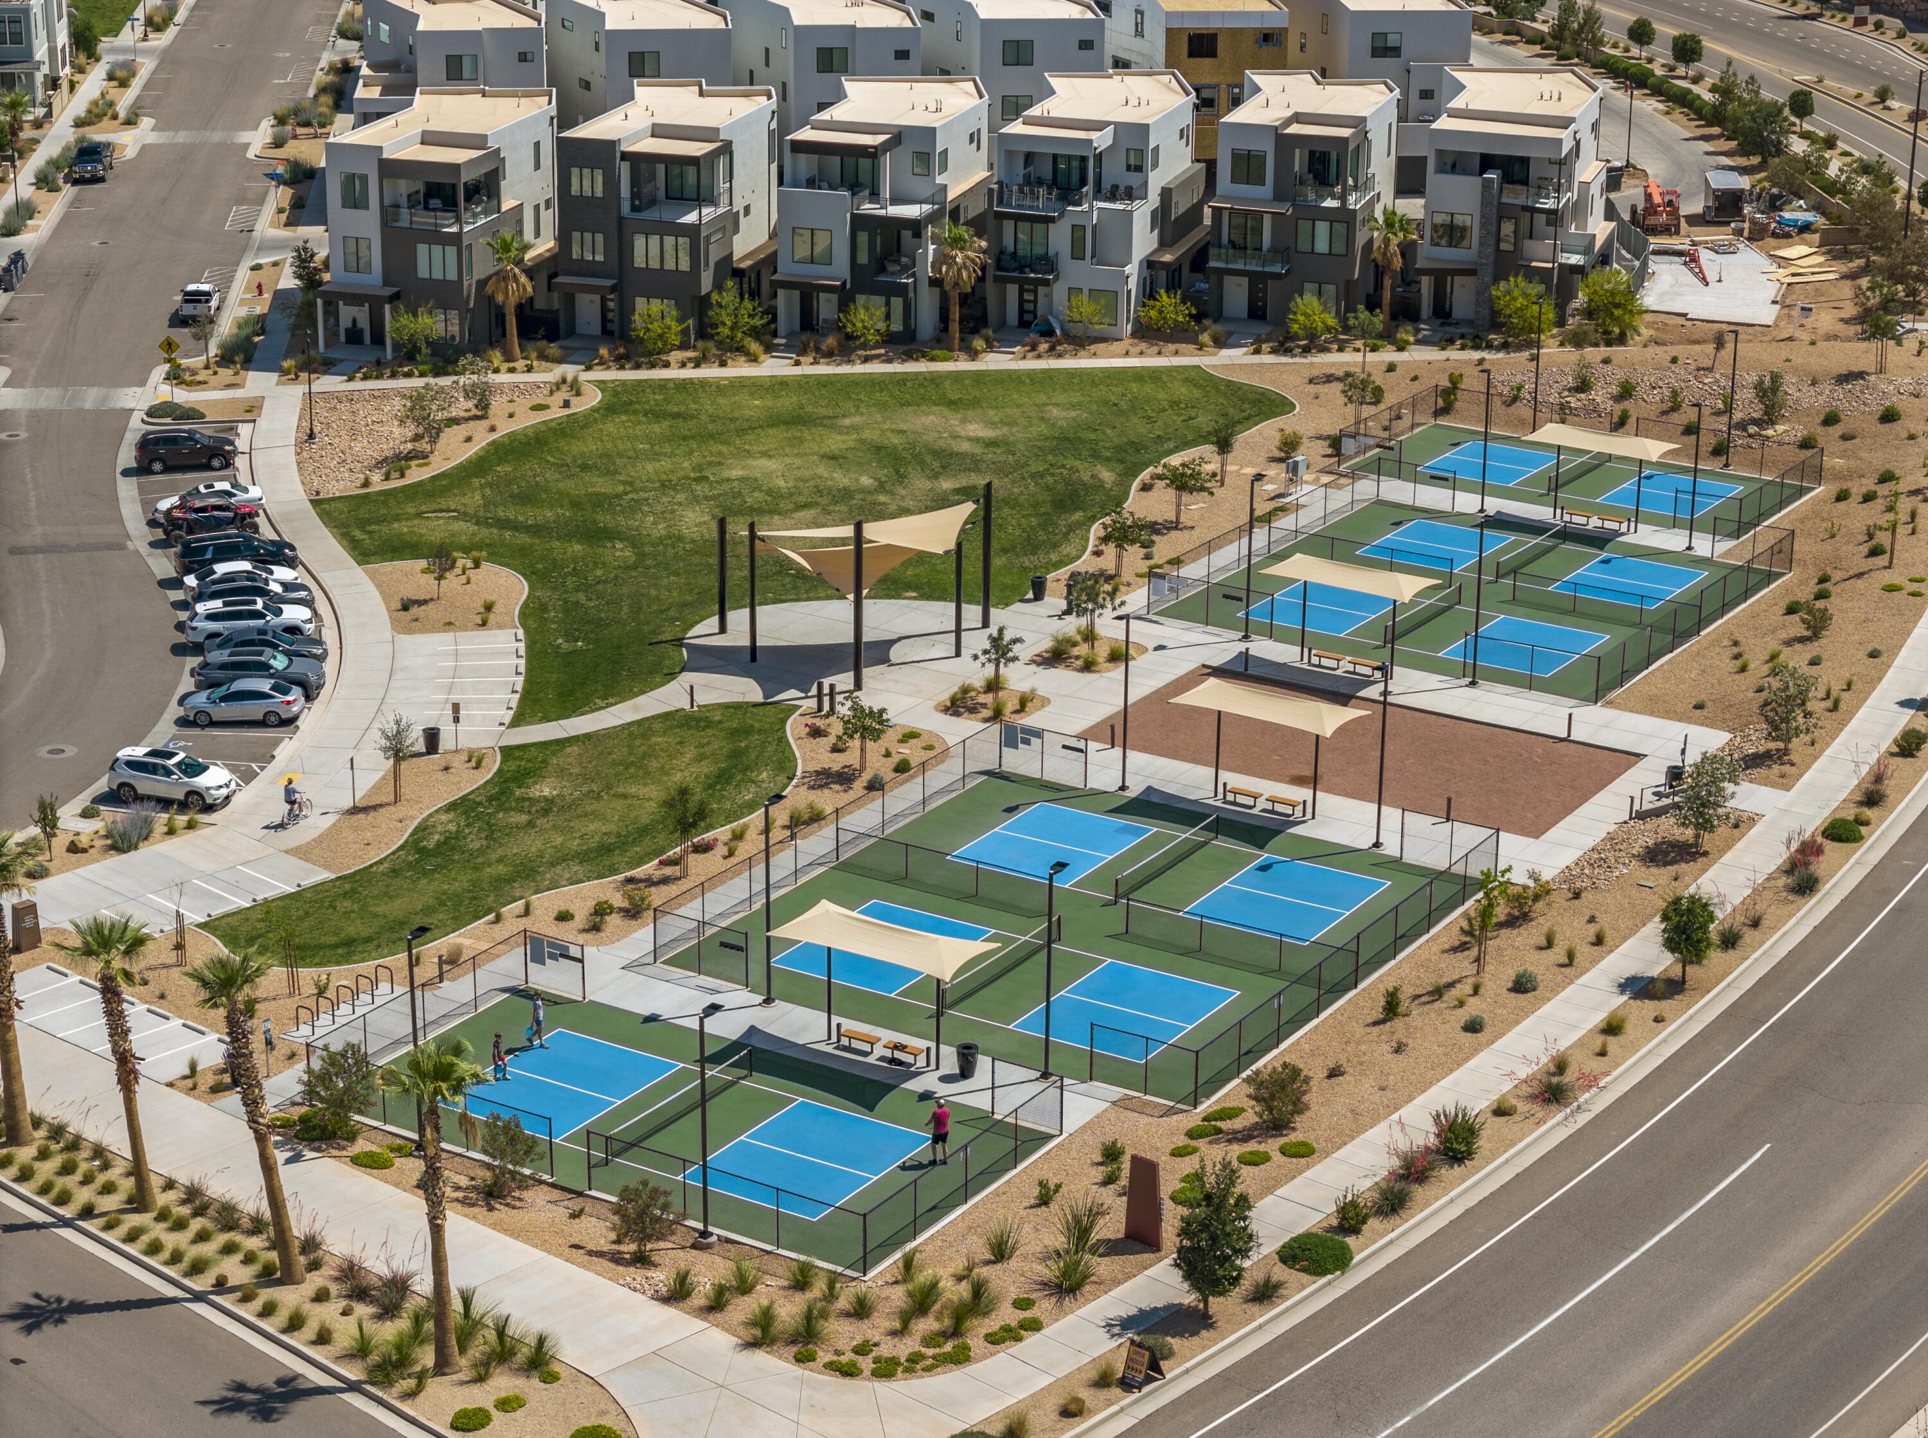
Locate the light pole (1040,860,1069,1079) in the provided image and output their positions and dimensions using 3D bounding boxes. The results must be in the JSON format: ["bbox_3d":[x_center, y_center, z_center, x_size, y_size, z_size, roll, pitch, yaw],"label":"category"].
[{"bbox_3d":[2.636,7.375,114.079,0.460,6.560,1.100,12,23,29],"label":"light pole"}]

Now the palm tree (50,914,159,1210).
[{"bbox_3d":[-23.311,9.503,106.525,2.750,8.550,2.750,-4,20,-12],"label":"palm tree"}]

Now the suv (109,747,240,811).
[{"bbox_3d":[-28.705,2.045,141.525,4.660,1.730,1.840,7,21,16],"label":"suv"}]

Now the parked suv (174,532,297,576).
[{"bbox_3d":[-30.550,-6.660,164.100,5.050,1.780,1.980,-4,20,-13],"label":"parked suv"}]

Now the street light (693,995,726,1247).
[{"bbox_3d":[-6.848,11.065,105.350,0.600,6.650,1.100,12,23,29],"label":"street light"}]

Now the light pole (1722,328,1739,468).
[{"bbox_3d":[35.509,-14.754,180.365,0.540,6.500,0.970,12,23,29],"label":"light pole"}]

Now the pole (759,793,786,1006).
[{"bbox_3d":[-5.816,5.613,119.240,0.540,6.600,1.070,12,23,29],"label":"pole"}]

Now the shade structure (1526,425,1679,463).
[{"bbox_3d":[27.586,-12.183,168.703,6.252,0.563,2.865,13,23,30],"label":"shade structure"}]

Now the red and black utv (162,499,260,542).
[{"bbox_3d":[-32.833,-8.845,169.968,4.000,1.750,1.800,-10,22,-26],"label":"red and black utv"}]

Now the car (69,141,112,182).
[{"bbox_3d":[-54.994,-35.254,245.764,2.000,1.900,5.750,-1,20,-5],"label":"car"}]

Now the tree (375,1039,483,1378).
[{"bbox_3d":[-13.259,12.360,97.922,2.700,8.950,2.700,-2,20,-8],"label":"tree"}]

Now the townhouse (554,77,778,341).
[{"bbox_3d":[-15.464,-26.880,206.372,7.800,10.600,16.600,5,20,13],"label":"townhouse"}]

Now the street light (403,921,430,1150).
[{"bbox_3d":[-15.456,9.093,110.578,0.540,6.550,1.070,12,23,29],"label":"street light"}]

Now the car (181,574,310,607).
[{"bbox_3d":[-29.446,-5.115,161.651,4.750,1.650,1.890,-4,20,-14],"label":"car"}]

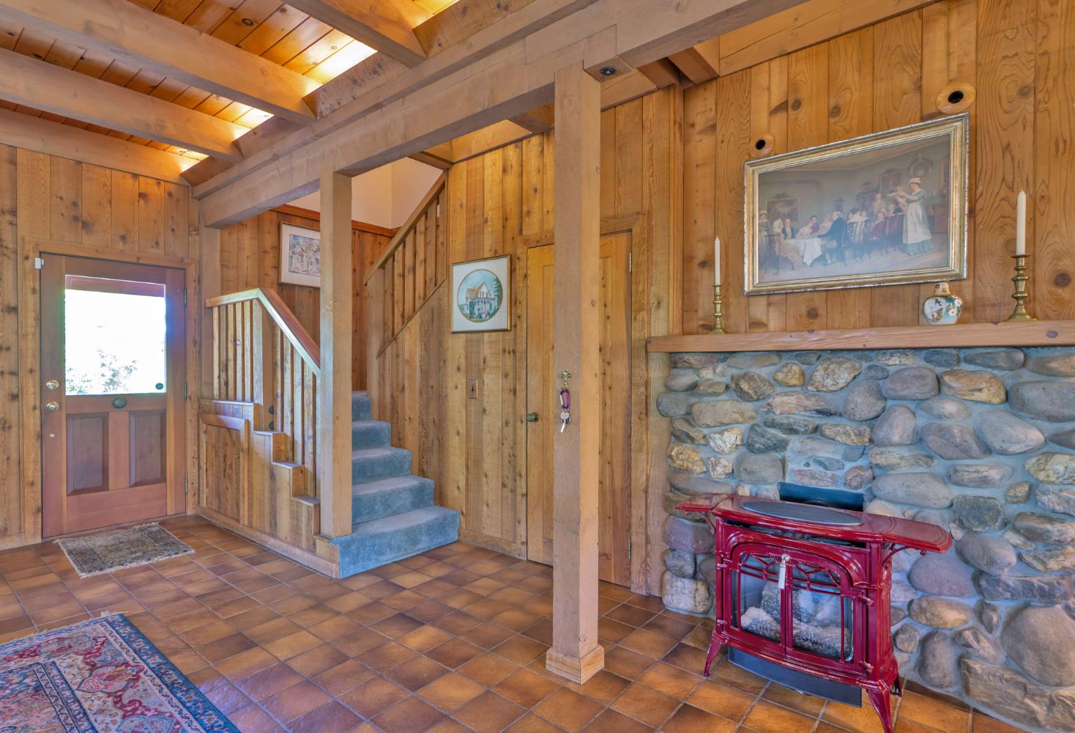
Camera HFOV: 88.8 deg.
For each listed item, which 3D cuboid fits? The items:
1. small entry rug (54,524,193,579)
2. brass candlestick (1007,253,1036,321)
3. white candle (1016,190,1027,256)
[{"bbox_3d":[-2.870,1.243,3.817,1.010,0.010,0.610,0,0,43],"label":"small entry rug"},{"bbox_3d":[1.766,-0.285,2.003,0.084,0.251,0.084,0,0,39],"label":"brass candlestick"},{"bbox_3d":[1.766,-0.521,2.001,0.023,0.247,0.024,0,0,39],"label":"white candle"}]

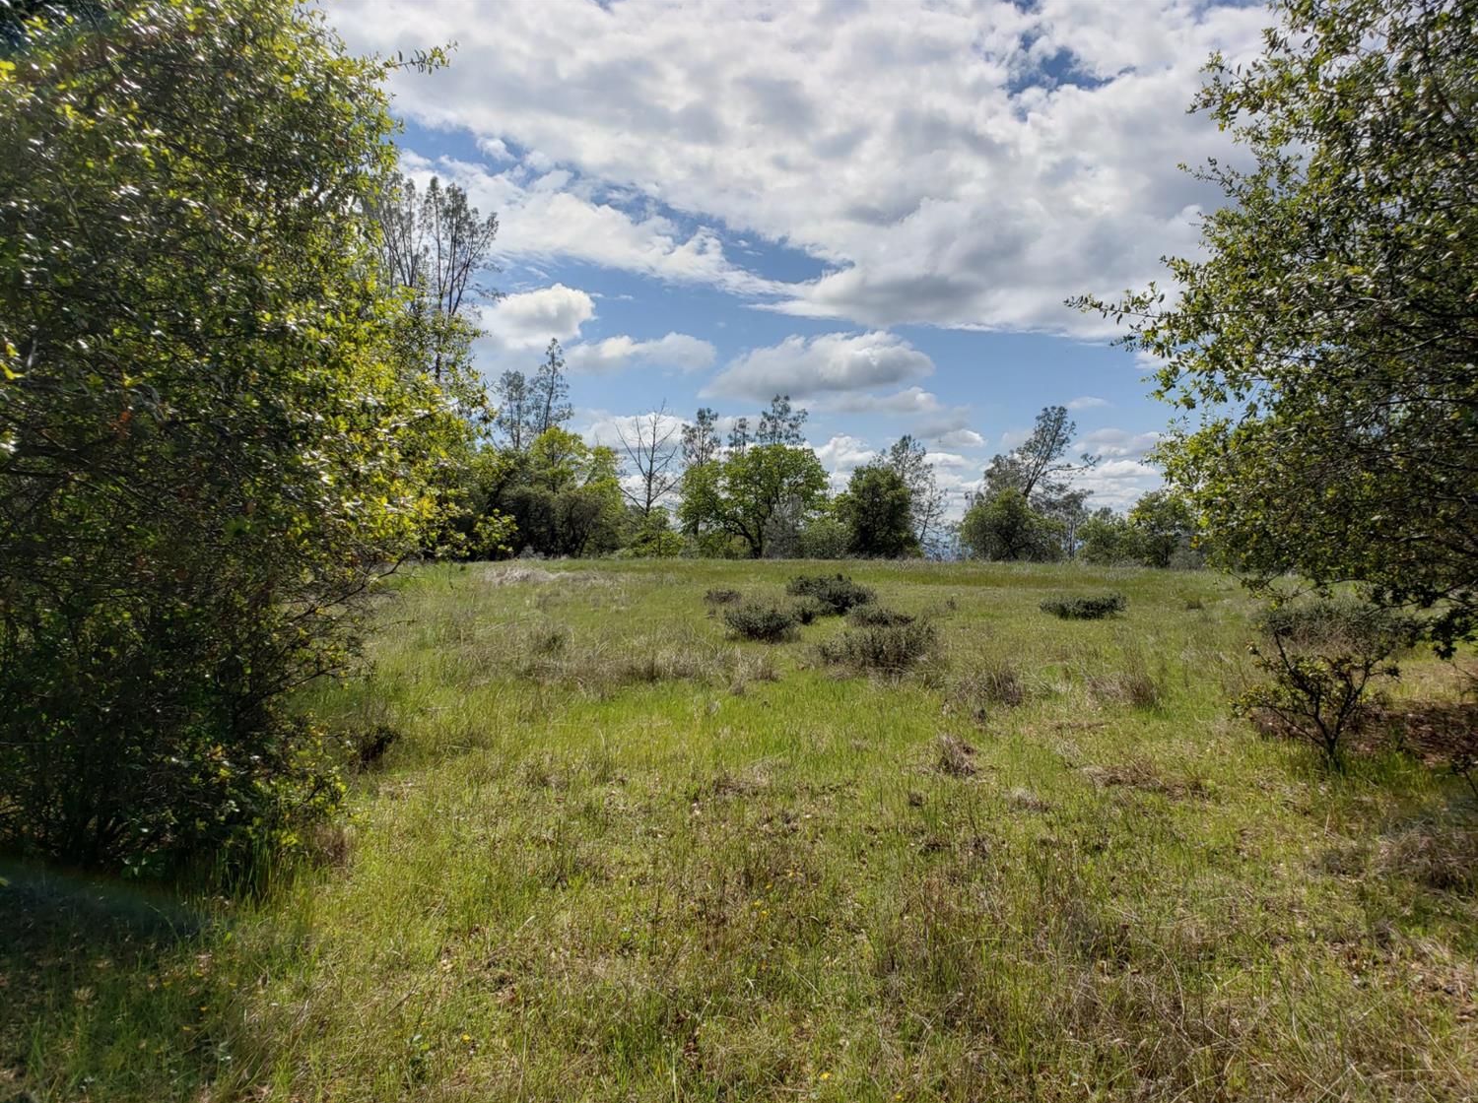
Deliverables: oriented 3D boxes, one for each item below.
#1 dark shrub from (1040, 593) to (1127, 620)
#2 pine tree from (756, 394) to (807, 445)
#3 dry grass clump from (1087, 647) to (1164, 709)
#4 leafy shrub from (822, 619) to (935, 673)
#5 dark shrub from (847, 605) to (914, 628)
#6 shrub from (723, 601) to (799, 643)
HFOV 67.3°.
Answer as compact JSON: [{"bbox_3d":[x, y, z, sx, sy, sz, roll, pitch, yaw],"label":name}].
[{"bbox_3d":[6.678,1.063,21.500,1.680,0.520,1.200,0,1,0],"label":"dark shrub"},{"bbox_3d":[2.658,-4.443,70.000,3.600,11.000,3.600,0,1,0],"label":"pine tree"},{"bbox_3d":[3.585,1.179,10.300,0.680,0.540,0.550,0,1,0],"label":"dry grass clump"},{"bbox_3d":[1.693,1.152,13.500,1.450,0.660,1.100,0,1,0],"label":"leafy shrub"},{"bbox_3d":[2.467,1.159,19.200,1.150,0.460,0.900,0,1,0],"label":"dark shrub"},{"bbox_3d":[0.345,1.070,17.000,1.170,0.640,1.000,0,1,0],"label":"shrub"}]

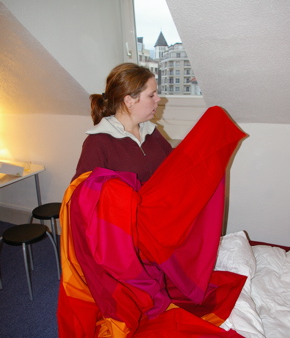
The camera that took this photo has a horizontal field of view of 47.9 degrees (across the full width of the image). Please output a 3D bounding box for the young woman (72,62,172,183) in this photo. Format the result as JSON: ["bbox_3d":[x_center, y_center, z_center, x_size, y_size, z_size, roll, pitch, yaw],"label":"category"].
[{"bbox_3d":[-0.030,0.374,1.448,0.540,1.630,0.460,-14,20,-42],"label":"young woman"}]

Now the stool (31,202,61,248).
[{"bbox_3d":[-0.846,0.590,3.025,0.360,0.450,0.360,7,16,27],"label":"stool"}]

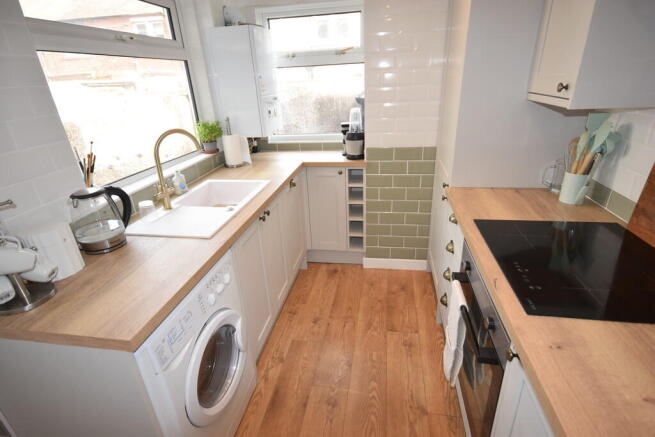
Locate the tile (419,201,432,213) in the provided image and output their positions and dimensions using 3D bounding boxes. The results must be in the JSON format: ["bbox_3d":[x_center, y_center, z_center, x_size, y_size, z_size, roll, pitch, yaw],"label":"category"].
[{"bbox_3d":[0.736,-0.085,2.458,0.090,0.099,0.010,2,24,10],"label":"tile"}]

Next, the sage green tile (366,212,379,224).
[{"bbox_3d":[0.356,0.001,2.581,0.095,0.098,0.010,1,24,11],"label":"sage green tile"}]

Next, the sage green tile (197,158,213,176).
[{"bbox_3d":[-0.844,-0.364,2.266,0.009,0.097,0.198,1,24,10],"label":"sage green tile"}]

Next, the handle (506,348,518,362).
[{"bbox_3d":[0.494,0.366,0.878,0.028,0.032,0.032,1,24,10],"label":"handle"}]

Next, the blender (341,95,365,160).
[{"bbox_3d":[0.210,-0.639,2.447,0.150,0.384,0.148,2,24,10],"label":"blender"}]

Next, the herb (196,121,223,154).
[{"bbox_3d":[-0.896,-0.628,2.517,0.180,0.235,0.180,1,24,10],"label":"herb"}]

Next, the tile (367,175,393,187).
[{"bbox_3d":[0.395,-0.280,2.485,0.200,0.100,0.009,1,24,10],"label":"tile"}]

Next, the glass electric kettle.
[{"bbox_3d":[-0.894,0.002,1.310,0.215,0.240,0.165,-15,26,-24],"label":"glass electric kettle"}]

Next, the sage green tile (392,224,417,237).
[{"bbox_3d":[0.612,0.101,2.596,0.199,0.100,0.009,1,24,10],"label":"sage green tile"}]

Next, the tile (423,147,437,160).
[{"bbox_3d":[0.727,-0.459,2.328,0.087,0.100,0.009,1,24,10],"label":"tile"}]

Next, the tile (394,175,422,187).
[{"bbox_3d":[0.586,-0.272,2.412,0.199,0.098,0.010,1,24,11],"label":"tile"}]

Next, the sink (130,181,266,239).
[{"bbox_3d":[-0.644,-0.001,1.800,0.464,0.200,0.808,2,24,10],"label":"sink"}]

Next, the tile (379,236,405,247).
[{"bbox_3d":[0.515,0.190,2.625,0.196,0.099,0.010,2,24,10],"label":"tile"}]

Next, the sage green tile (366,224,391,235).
[{"bbox_3d":[0.410,0.095,2.613,0.199,0.098,0.010,1,24,11],"label":"sage green tile"}]

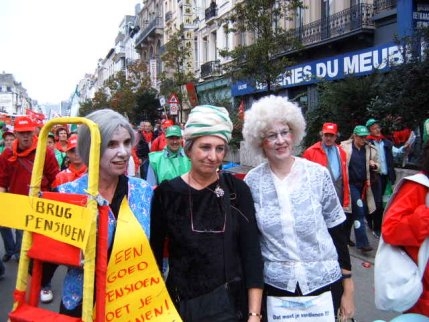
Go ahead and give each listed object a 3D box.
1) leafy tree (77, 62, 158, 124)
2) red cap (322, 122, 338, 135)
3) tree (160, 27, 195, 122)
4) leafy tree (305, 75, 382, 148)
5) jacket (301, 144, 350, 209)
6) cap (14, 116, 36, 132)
[{"bbox_3d":[-7.325,-4.616,35.000,6.000,6.400,5.000,-1,5,-12],"label":"leafy tree"},{"bbox_3d":[1.429,-0.400,5.650,0.190,0.140,0.260,1,5,9],"label":"red cap"},{"bbox_3d":[-1.884,-3.689,24.000,2.100,6.600,2.100,0,5,0],"label":"tree"},{"bbox_3d":[2.492,-0.932,9.000,1.600,1.600,1.500,1,5,16],"label":"leafy tree"},{"bbox_3d":[1.386,0.174,5.700,0.540,0.820,0.330,-1,5,-12],"label":"jacket"},{"bbox_3d":[-1.772,-0.342,4.300,0.190,0.140,0.260,-2,5,-25],"label":"cap"}]

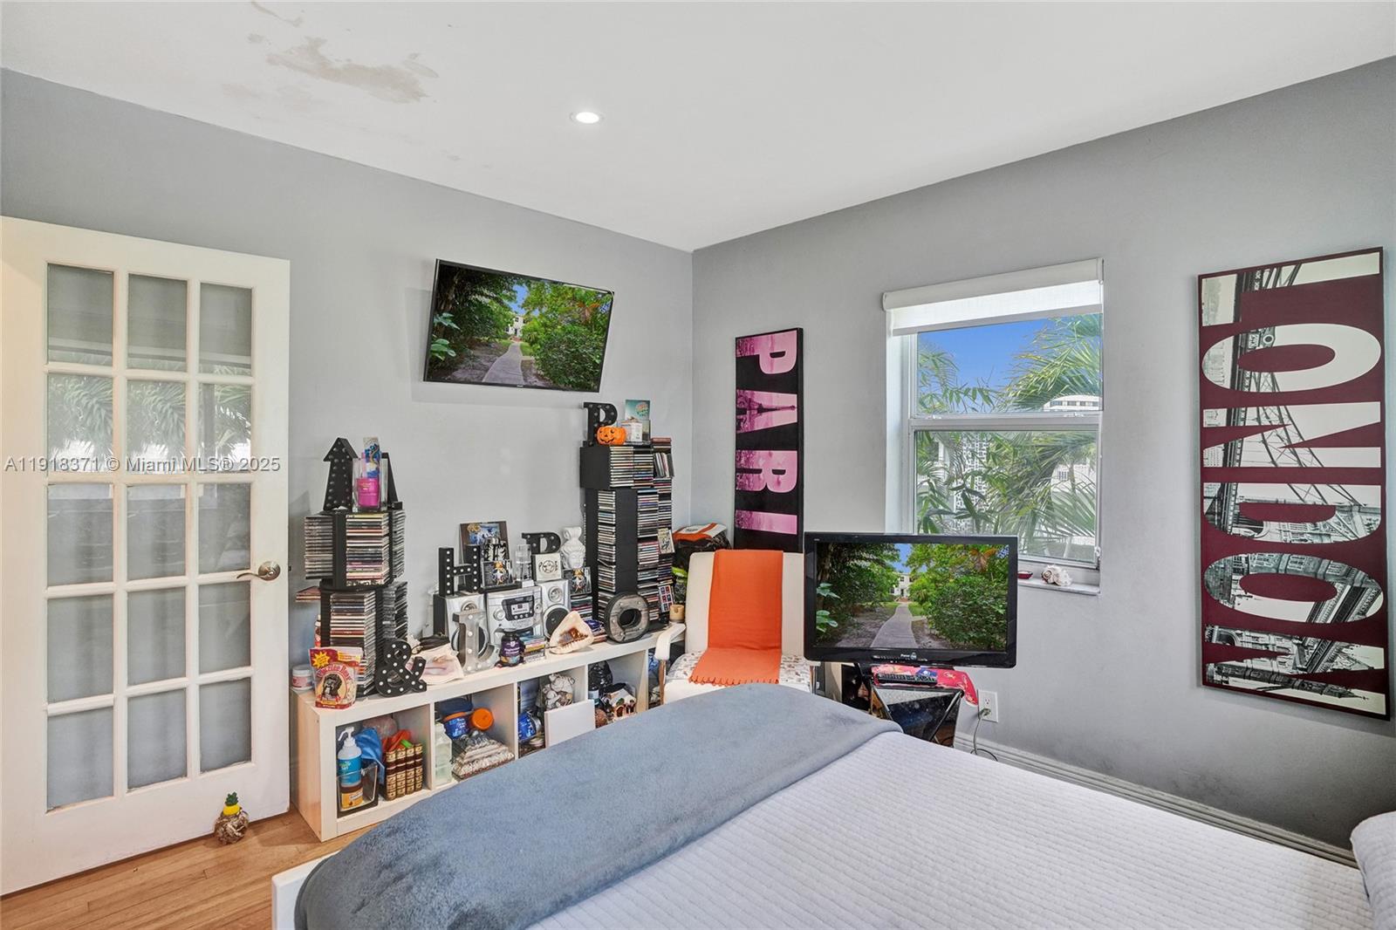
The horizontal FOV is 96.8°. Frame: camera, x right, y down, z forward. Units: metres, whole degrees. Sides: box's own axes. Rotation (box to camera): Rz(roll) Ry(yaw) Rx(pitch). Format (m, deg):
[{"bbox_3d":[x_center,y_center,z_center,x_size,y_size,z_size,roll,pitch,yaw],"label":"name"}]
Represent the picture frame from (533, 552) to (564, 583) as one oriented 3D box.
[{"bbox_3d":[-0.715,0.485,2.956,0.130,0.130,0.045,0,1,-38],"label":"picture frame"}]

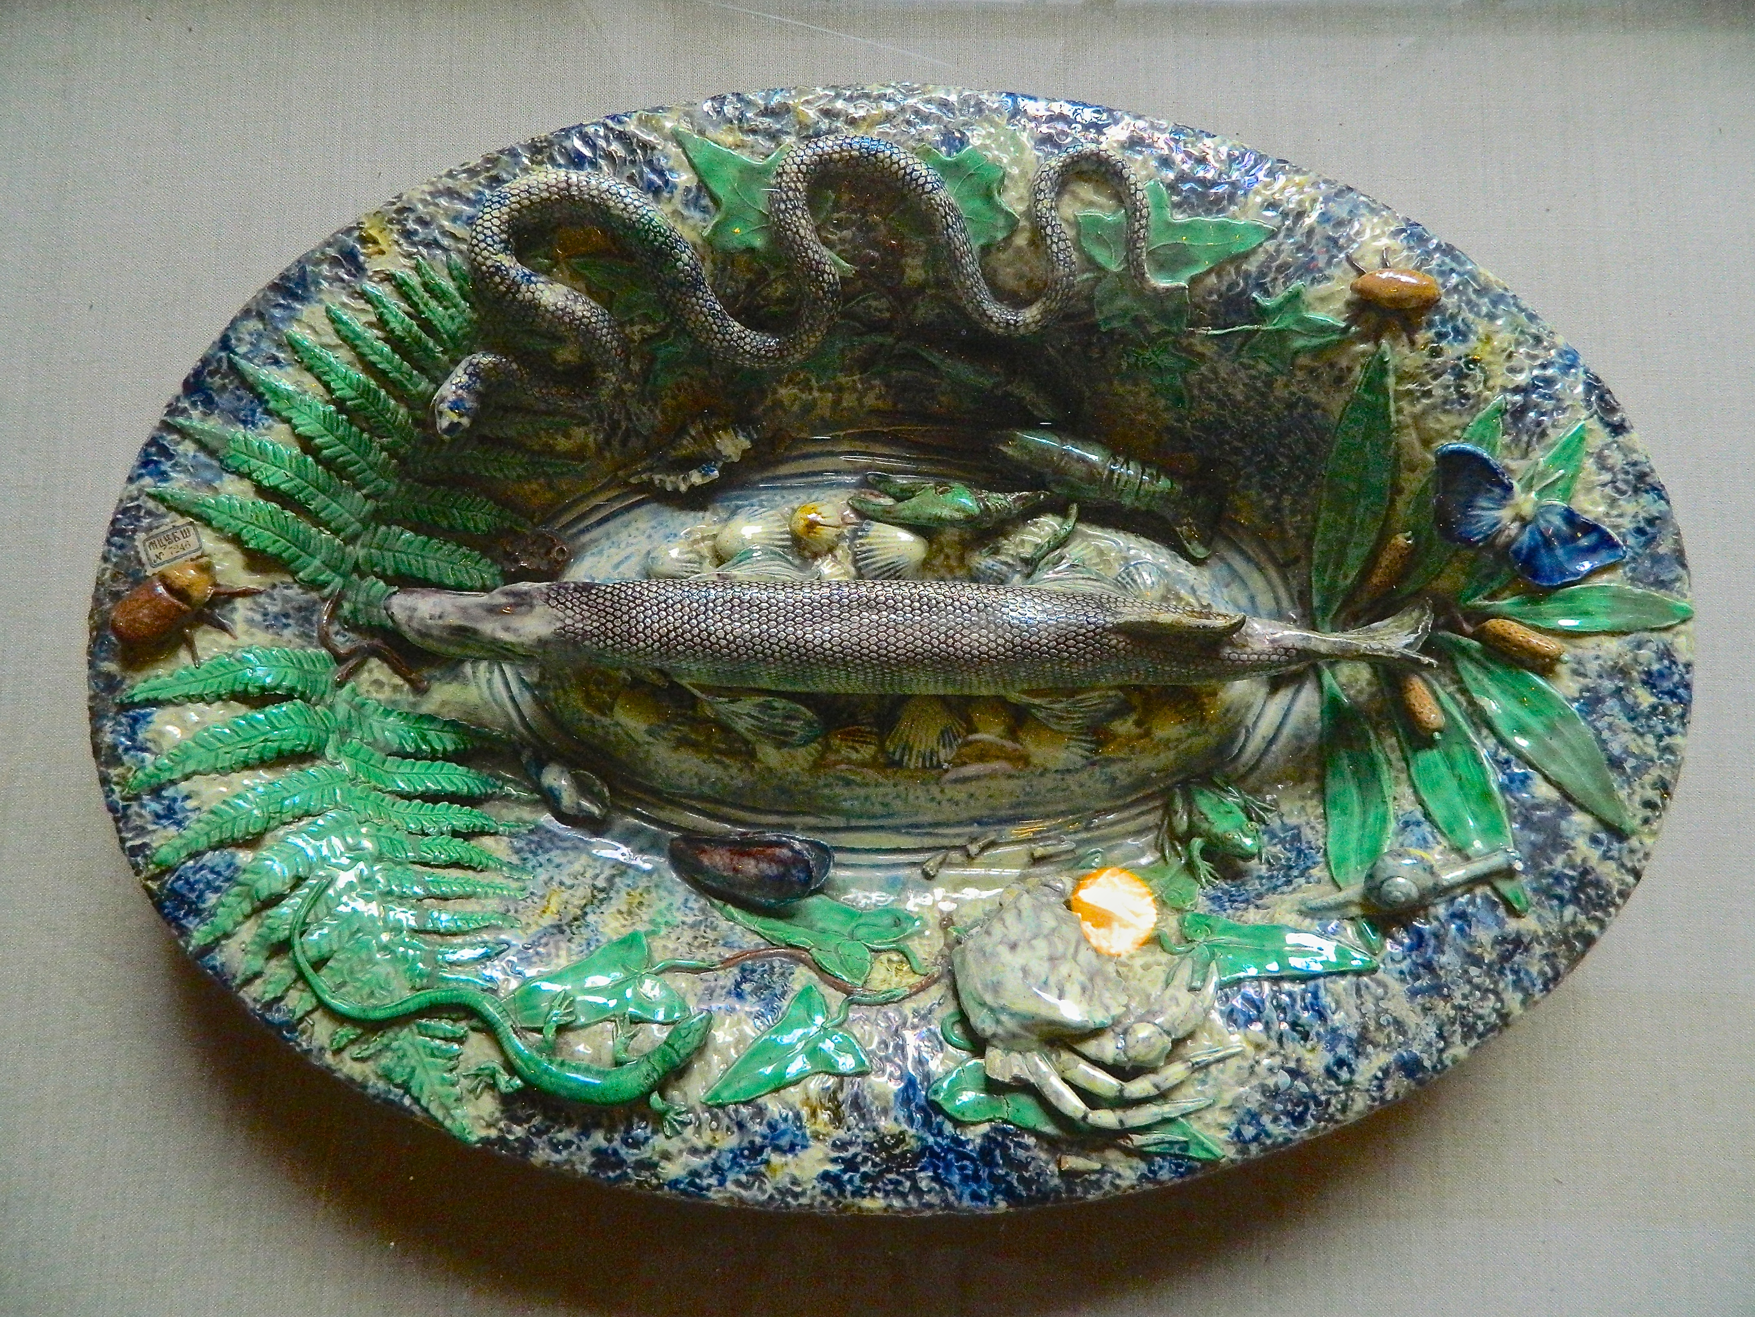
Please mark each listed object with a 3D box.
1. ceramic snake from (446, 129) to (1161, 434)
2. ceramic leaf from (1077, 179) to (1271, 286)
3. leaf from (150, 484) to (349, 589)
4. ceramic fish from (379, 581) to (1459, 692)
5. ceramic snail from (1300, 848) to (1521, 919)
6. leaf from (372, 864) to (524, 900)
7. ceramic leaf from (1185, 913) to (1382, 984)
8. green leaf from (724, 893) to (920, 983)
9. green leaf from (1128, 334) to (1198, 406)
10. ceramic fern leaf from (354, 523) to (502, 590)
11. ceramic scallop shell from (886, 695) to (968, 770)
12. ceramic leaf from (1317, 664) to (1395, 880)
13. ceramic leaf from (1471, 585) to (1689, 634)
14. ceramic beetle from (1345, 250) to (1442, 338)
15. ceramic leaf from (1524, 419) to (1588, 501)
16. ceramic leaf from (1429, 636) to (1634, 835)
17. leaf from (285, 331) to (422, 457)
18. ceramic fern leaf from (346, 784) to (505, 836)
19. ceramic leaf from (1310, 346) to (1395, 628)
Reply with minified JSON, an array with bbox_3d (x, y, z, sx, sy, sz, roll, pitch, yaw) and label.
[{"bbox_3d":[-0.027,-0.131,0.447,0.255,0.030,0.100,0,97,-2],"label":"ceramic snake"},{"bbox_3d":[0.117,-0.167,0.498,0.076,0.014,0.040,6,96,8],"label":"ceramic leaf"},{"bbox_3d":[-0.239,-0.045,0.481,0.078,0.012,0.022,28,79,-11],"label":"leaf"},{"bbox_3d":[0.012,-0.009,0.492,0.406,0.042,0.044,1,83,0],"label":"ceramic fish"},{"bbox_3d":[0.168,0.072,0.405,0.068,0.021,0.022,-16,75,7],"label":"ceramic snail"},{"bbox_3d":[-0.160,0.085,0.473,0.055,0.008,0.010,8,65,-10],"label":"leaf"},{"bbox_3d":[0.148,0.107,0.469,0.071,0.013,0.023,10,77,15],"label":"ceramic leaf"},{"bbox_3d":[-0.018,0.093,0.420,0.067,0.008,0.030,15,58,1],"label":"green leaf"},{"bbox_3d":[0.110,-0.110,0.484,0.024,0.008,0.027,-25,96,9],"label":"green leaf"},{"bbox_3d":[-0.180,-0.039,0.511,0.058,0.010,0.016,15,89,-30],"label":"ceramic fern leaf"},{"bbox_3d":[0.020,0.030,0.512,0.033,0.014,0.031,0,83,0],"label":"ceramic scallop shell"},{"bbox_3d":[0.169,0.041,0.449,0.024,0.010,0.081,-3,71,13],"label":"ceramic leaf"},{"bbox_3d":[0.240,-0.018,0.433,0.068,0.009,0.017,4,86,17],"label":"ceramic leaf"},{"bbox_3d":[0.173,-0.122,0.427,0.030,0.014,0.031,10,91,8],"label":"ceramic beetle"},{"bbox_3d":[0.227,-0.066,0.425,0.014,0.005,0.028,28,92,11],"label":"ceramic leaf"},{"bbox_3d":[0.245,0.029,0.475,0.027,0.014,0.098,-40,74,6],"label":"ceramic leaf"},{"bbox_3d":[-0.204,-0.104,0.492,0.064,0.009,0.014,43,85,-11],"label":"leaf"},{"bbox_3d":[-0.164,0.056,0.461,0.056,0.008,0.014,11,69,-9],"label":"ceramic fern leaf"},{"bbox_3d":[0.179,-0.064,0.480,0.027,0.014,0.105,11,96,10],"label":"ceramic leaf"}]

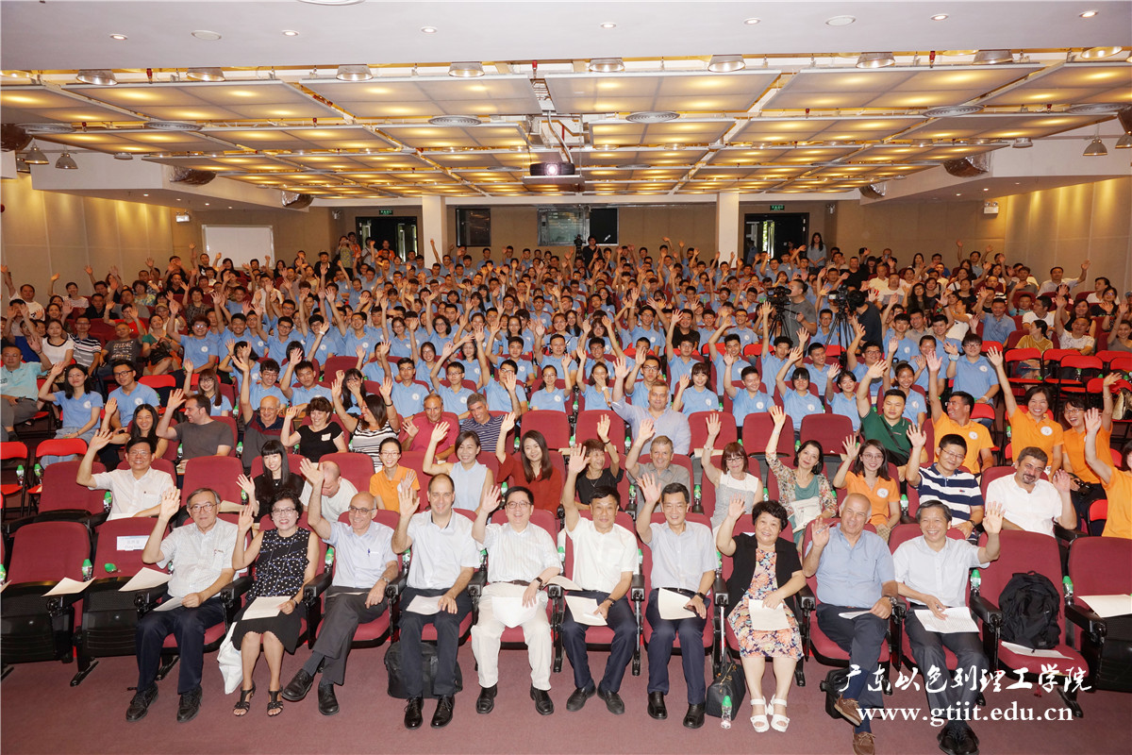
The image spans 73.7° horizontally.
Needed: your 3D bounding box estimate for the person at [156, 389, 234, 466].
[{"bbox_3d":[-3.431,0.775,6.764,0.680,1.280,0.850,-1,8,-2],"label":"person"}]

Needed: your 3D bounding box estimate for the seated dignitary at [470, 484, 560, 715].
[{"bbox_3d":[-0.310,1.339,4.887,0.580,1.260,0.870,0,8,0],"label":"seated dignitary"}]

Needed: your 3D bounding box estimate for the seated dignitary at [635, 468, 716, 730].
[{"bbox_3d":[0.709,1.310,4.785,0.520,1.330,0.960,0,8,6],"label":"seated dignitary"}]

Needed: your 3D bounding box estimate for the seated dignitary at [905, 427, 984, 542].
[{"bbox_3d":[2.750,1.069,5.424,0.560,1.360,0.740,2,9,16],"label":"seated dignitary"}]

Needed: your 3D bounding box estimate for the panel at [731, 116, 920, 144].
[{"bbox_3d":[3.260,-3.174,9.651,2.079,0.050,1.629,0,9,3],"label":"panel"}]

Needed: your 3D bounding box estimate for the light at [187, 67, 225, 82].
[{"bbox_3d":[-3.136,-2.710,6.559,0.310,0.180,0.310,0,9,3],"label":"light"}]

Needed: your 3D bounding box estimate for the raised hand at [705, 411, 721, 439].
[{"bbox_3d":[1.145,0.369,5.850,0.115,0.200,0.070,2,9,14],"label":"raised hand"}]

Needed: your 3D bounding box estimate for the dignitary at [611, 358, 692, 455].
[{"bbox_3d":[0.810,0.644,7.043,0.660,1.620,0.800,0,9,6],"label":"dignitary"}]

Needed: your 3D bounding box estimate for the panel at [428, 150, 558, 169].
[{"bbox_3d":[-1.174,-3.694,12.716,2.200,0.070,1.830,0,8,3],"label":"panel"}]

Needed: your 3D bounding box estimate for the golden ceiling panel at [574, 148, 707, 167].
[{"bbox_3d":[1.204,-3.732,12.806,2.234,0.060,1.696,0,8,3],"label":"golden ceiling panel"}]

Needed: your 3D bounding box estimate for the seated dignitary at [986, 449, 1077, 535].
[{"bbox_3d":[3.320,1.136,5.408,0.600,1.200,0.740,2,9,19],"label":"seated dignitary"}]

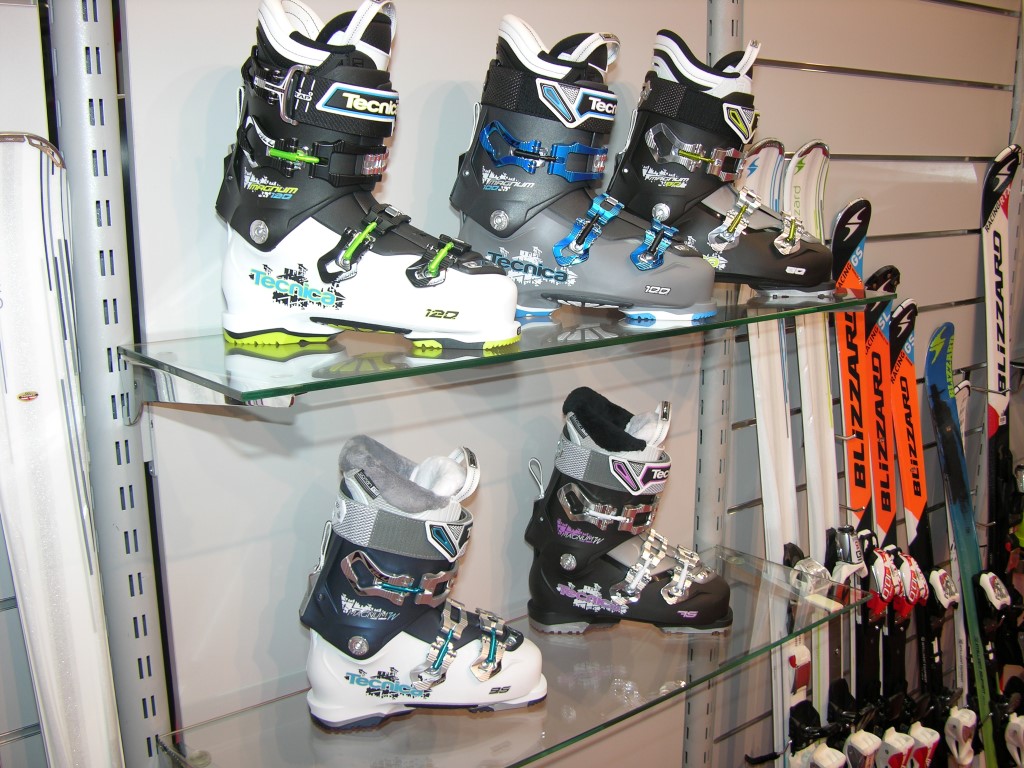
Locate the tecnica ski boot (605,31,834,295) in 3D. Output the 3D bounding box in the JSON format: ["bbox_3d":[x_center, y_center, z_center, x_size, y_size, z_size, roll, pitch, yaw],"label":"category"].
[{"bbox_3d":[0.280,-0.287,1.358,0.320,0.346,0.119,0,13,0],"label":"tecnica ski boot"}]

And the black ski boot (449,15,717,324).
[{"bbox_3d":[0.082,-0.252,1.199,0.321,0.346,0.119,2,13,9],"label":"black ski boot"}]

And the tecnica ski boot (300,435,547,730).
[{"bbox_3d":[-0.099,0.219,1.185,0.291,0.342,0.108,-3,13,-14],"label":"tecnica ski boot"}]

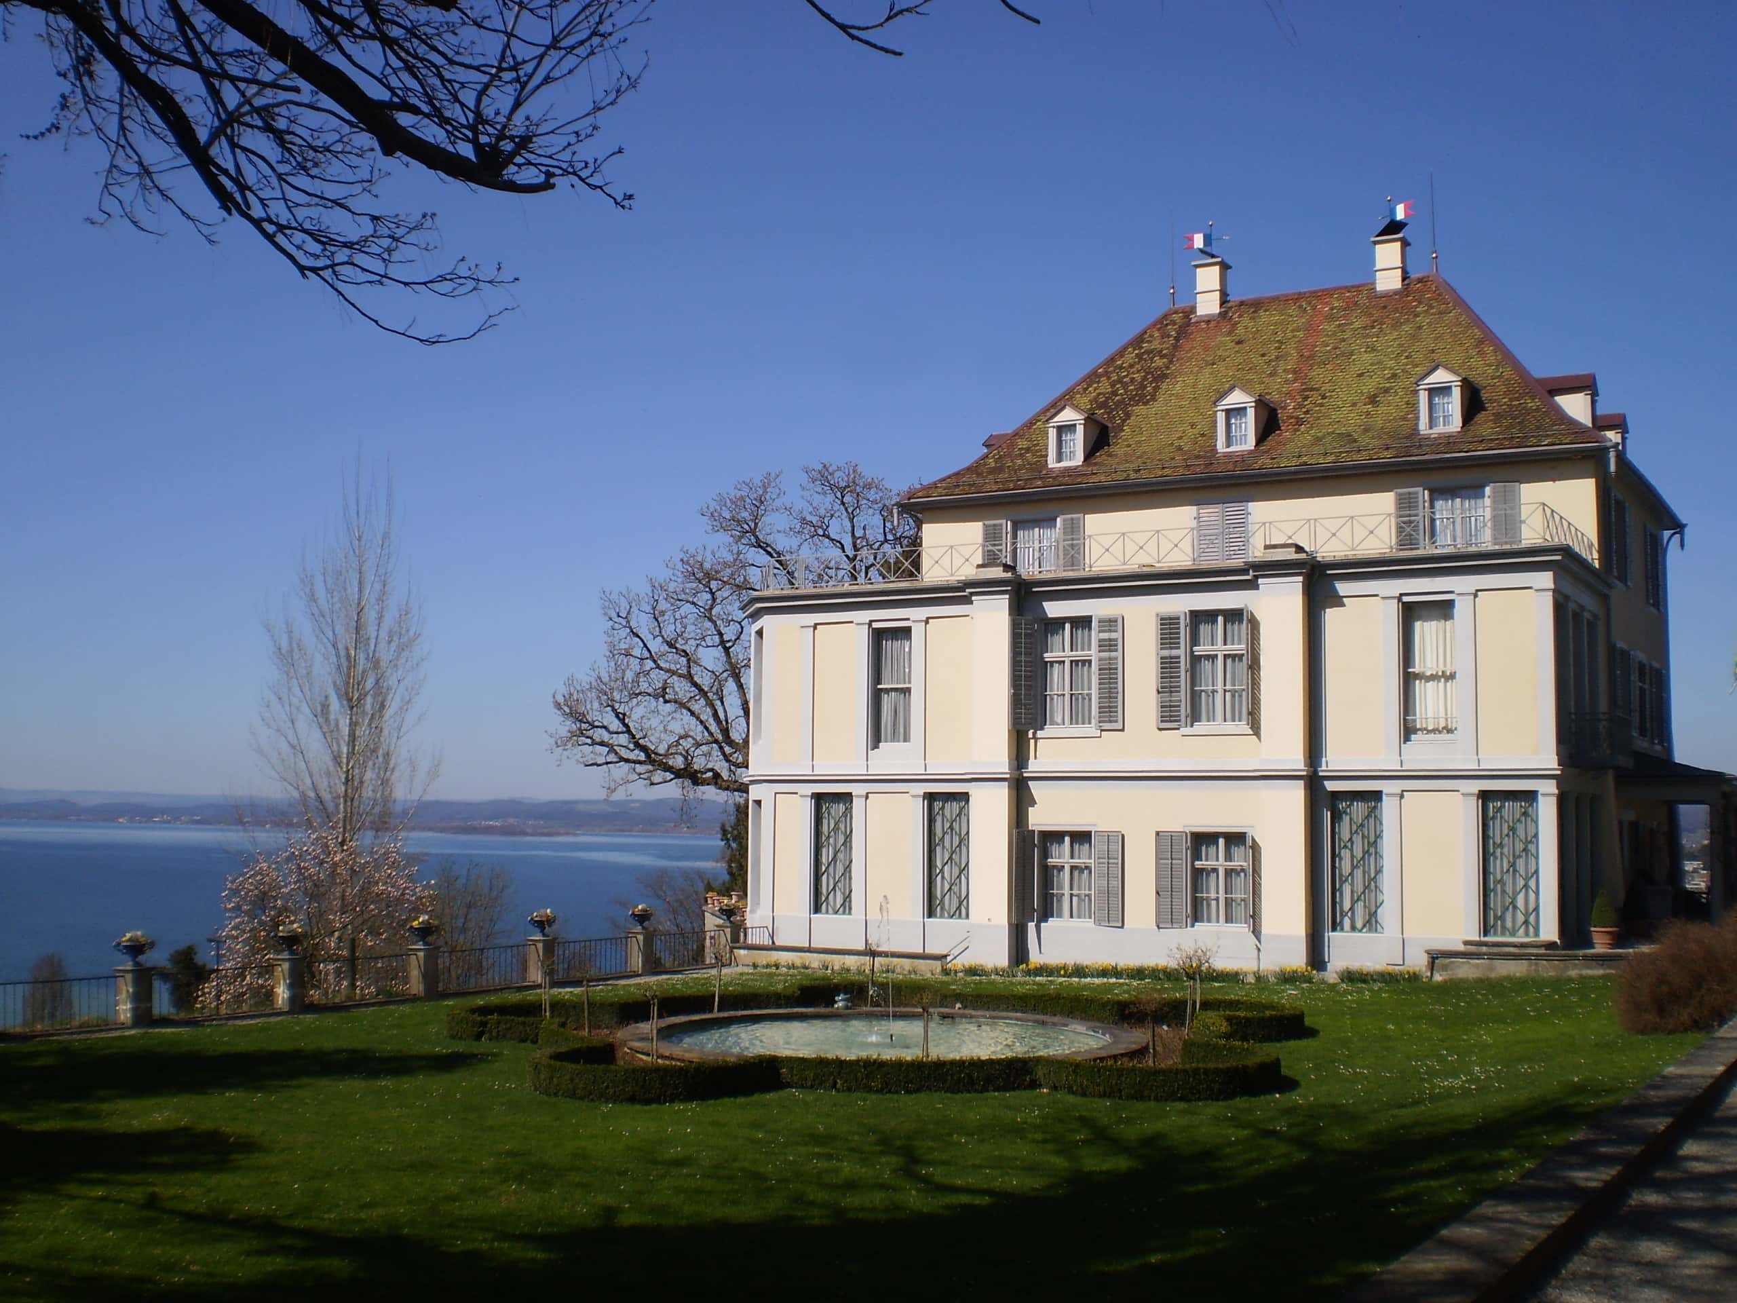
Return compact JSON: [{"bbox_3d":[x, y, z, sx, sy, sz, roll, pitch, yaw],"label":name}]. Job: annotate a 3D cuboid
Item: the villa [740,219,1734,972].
[{"bbox_3d":[10.510,-2.320,47.906,21.390,19.527,20.596,-2,-6,30],"label":"villa"}]

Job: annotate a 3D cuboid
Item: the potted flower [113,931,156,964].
[{"bbox_3d":[-12.000,4.842,29.500,0.580,0.540,0.620,-2,-6,30],"label":"potted flower"}]

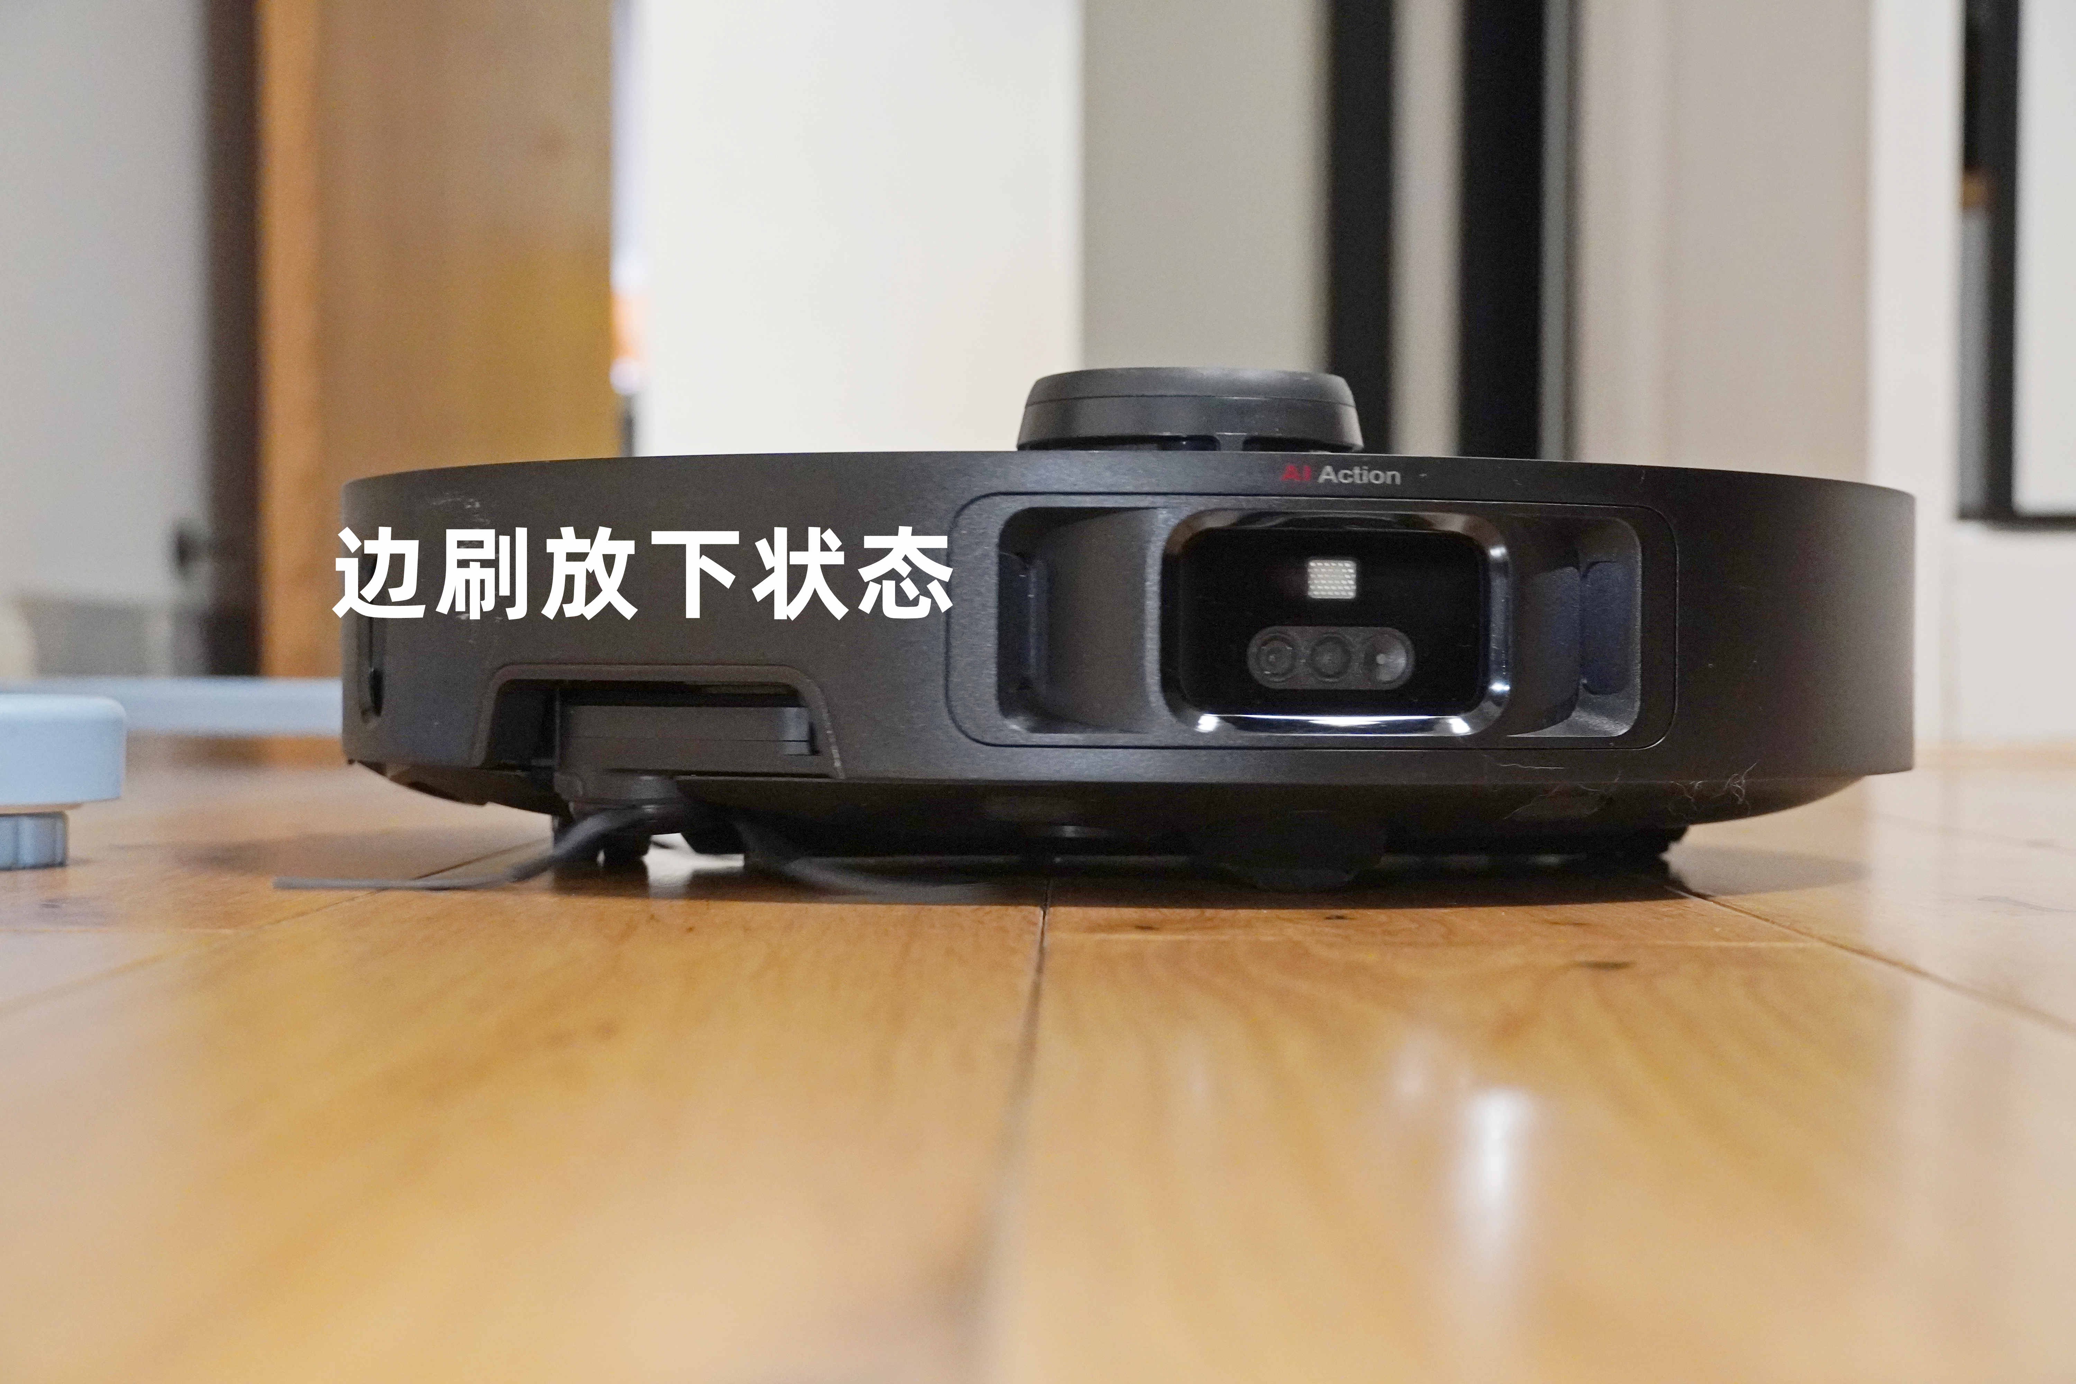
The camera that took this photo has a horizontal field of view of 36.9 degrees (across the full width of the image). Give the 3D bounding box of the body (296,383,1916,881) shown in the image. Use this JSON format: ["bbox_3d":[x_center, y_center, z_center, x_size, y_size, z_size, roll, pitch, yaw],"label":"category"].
[{"bbox_3d":[0.020,-0.013,0.715,0.350,0.103,0.350,0,1,-11],"label":"body"}]

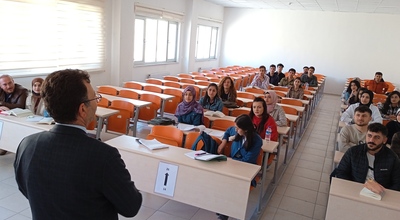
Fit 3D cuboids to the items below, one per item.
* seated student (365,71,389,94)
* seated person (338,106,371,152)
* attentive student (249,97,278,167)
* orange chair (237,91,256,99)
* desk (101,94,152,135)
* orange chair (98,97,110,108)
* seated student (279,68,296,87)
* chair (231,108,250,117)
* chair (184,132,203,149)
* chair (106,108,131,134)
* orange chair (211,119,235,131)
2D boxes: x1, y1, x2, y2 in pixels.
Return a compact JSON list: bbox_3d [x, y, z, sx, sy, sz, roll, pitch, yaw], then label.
[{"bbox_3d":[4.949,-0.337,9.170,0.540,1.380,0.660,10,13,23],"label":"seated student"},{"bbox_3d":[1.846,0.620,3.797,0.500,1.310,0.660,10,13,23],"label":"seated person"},{"bbox_3d":[0.722,0.471,4.028,0.480,1.260,0.750,9,13,23],"label":"attentive student"},{"bbox_3d":[0.954,-0.086,6.951,0.460,0.530,0.280,9,13,23],"label":"orange chair"},{"bbox_3d":[-1.632,0.165,5.669,1.580,0.775,0.380,10,14,23],"label":"desk"},{"bbox_3d":[-1.775,0.049,5.461,0.460,0.530,0.280,9,13,23],"label":"orange chair"},{"bbox_3d":[2.361,-0.472,8.772,0.500,1.290,0.750,9,13,23],"label":"seated student"},{"bbox_3d":[0.687,0.271,5.242,0.460,0.530,0.280,9,13,23],"label":"chair"},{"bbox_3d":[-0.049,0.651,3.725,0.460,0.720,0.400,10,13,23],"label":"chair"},{"bbox_3d":[-1.334,0.121,5.273,0.460,0.530,0.280,9,13,23],"label":"chair"},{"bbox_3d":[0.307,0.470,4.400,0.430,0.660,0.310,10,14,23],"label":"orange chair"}]

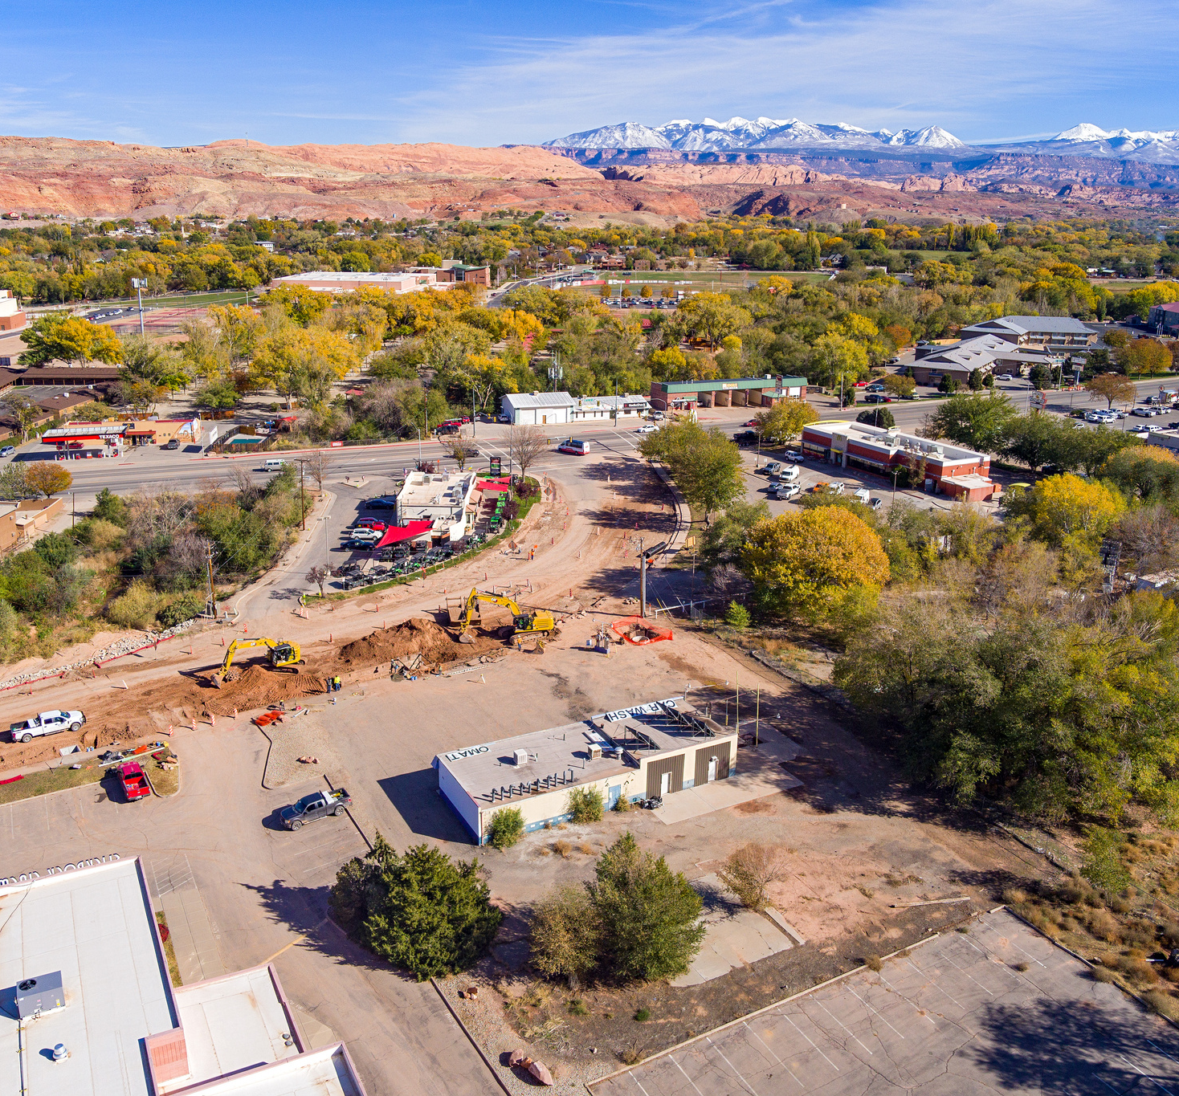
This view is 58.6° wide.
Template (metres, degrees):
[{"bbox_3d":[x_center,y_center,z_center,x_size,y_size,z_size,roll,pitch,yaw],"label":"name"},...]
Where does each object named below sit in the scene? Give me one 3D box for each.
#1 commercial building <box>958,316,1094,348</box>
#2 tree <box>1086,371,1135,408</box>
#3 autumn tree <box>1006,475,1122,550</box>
[{"bbox_3d":[165.530,-82.780,403.240,47.000,10.000,27.000,4,18,8],"label":"commercial building"},{"bbox_3d":[134.880,-40.600,272.590,12.200,9.900,12.200,10,19,25],"label":"tree"},{"bbox_3d":[71.600,-5.290,158.760,16.500,11.500,16.500,9,19,24],"label":"autumn tree"}]

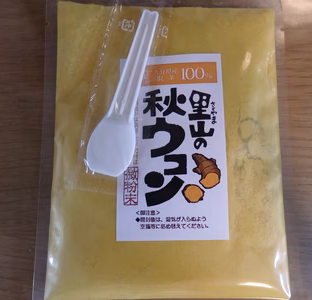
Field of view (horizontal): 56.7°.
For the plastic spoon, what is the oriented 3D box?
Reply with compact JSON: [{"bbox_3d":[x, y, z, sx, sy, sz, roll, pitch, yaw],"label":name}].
[{"bbox_3d":[-0.016,-0.035,0.171,0.026,0.010,0.101,15,84,3],"label":"plastic spoon"}]

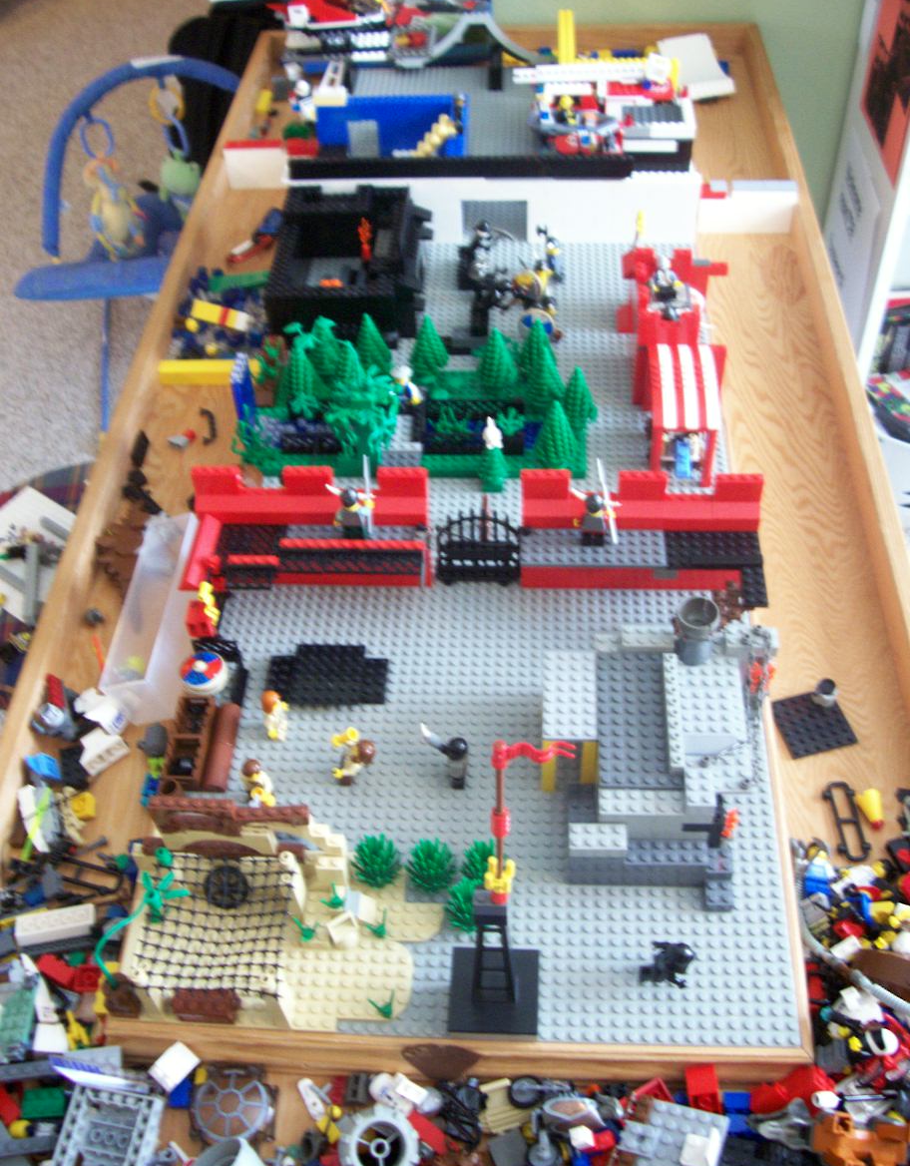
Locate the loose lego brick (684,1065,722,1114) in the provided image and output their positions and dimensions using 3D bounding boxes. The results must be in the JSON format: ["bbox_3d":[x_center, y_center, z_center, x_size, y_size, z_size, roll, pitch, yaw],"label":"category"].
[{"bbox_3d":[0.133,0.273,0.639,0.016,0.016,0.022,-7,17,9],"label":"loose lego brick"}]

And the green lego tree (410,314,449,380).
[{"bbox_3d":[-0.021,-0.196,0.985,0.033,0.064,0.033,0,49,5],"label":"green lego tree"}]

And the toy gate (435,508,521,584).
[{"bbox_3d":[0.015,-0.028,0.845,0.061,0.070,0.012,0,49,5],"label":"toy gate"}]

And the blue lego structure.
[{"bbox_3d":[-0.067,-0.464,1.235,0.160,0.064,0.050,1,49,4],"label":"blue lego structure"}]

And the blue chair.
[{"bbox_3d":[-0.411,-0.537,1.785,0.540,0.530,0.480,1,49,4],"label":"blue chair"}]

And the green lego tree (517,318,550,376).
[{"bbox_3d":[0.068,-0.188,0.966,0.032,0.064,0.032,1,49,4],"label":"green lego tree"}]

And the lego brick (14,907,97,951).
[{"bbox_3d":[-0.251,0.215,0.748,0.048,0.011,0.016,-8,38,-13],"label":"lego brick"}]

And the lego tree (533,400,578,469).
[{"bbox_3d":[0.076,-0.114,0.901,0.032,0.064,0.032,1,49,4],"label":"lego tree"}]

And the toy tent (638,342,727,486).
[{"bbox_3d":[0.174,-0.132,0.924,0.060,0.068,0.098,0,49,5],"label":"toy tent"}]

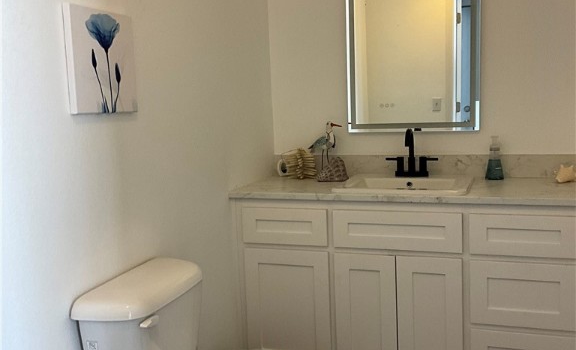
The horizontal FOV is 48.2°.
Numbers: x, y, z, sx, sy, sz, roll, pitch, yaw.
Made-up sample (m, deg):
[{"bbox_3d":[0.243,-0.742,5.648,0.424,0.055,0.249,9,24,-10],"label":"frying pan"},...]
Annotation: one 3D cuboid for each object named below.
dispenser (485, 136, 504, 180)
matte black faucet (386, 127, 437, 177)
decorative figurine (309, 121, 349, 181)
[{"bbox_3d":[0.909,-0.075,2.828,0.078,0.190,0.076,0,7,20],"label":"dispenser"},{"bbox_3d":[0.555,-0.099,2.915,0.240,0.225,0.155,0,7,20],"label":"matte black faucet"},{"bbox_3d":[0.186,-0.110,2.985,0.192,0.272,0.090,0,7,20],"label":"decorative figurine"}]

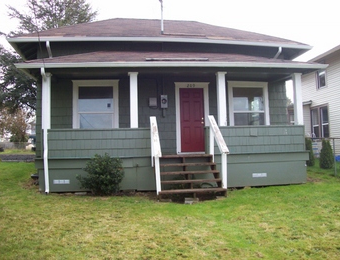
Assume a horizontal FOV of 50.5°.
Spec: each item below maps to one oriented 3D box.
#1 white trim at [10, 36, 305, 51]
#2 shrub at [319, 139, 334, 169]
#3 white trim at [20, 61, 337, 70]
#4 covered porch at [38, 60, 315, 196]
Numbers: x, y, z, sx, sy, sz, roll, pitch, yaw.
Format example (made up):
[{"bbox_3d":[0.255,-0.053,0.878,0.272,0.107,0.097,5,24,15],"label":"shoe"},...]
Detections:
[{"bbox_3d":[-0.024,-2.634,10.791,9.300,0.150,0.130,-1,-2,-8],"label":"white trim"},{"bbox_3d":[6.136,0.932,14.100,0.560,1.200,0.560,-1,-2,-8],"label":"shrub"},{"bbox_3d":[0.285,-1.646,9.295,8.150,0.140,0.130,-1,-2,-8],"label":"white trim"},{"bbox_3d":[0.136,-0.057,10.412,7.450,3.320,1.950,-1,-2,-8],"label":"covered porch"}]

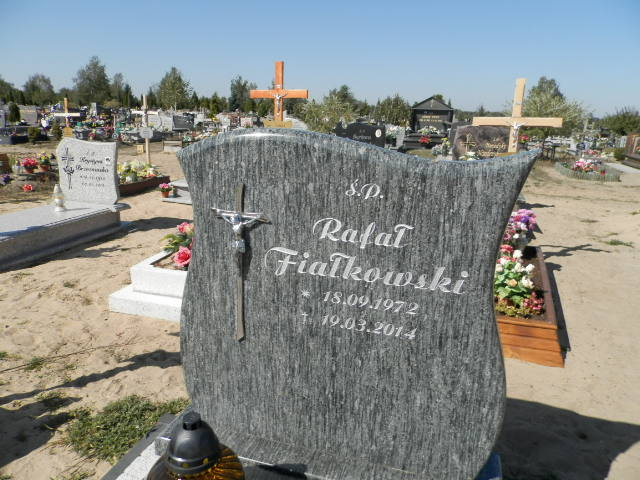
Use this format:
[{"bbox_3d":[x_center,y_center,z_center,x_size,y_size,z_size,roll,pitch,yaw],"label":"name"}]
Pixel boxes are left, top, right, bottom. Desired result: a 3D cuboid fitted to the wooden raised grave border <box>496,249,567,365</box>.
[{"bbox_3d":[1.267,0.341,3.725,0.950,0.250,1.945,7,16,17],"label":"wooden raised grave border"}]

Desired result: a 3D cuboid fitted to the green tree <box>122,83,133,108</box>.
[{"bbox_3d":[-24.222,-17.777,58.542,1.192,4.121,1.133,-4,16,-21],"label":"green tree"}]

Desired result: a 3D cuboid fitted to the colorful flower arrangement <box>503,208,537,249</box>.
[{"bbox_3d":[1.904,-0.100,4.410,0.360,0.380,0.340,7,16,17],"label":"colorful flower arrangement"}]

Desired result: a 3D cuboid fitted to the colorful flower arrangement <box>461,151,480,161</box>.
[{"bbox_3d":[3.369,-1.869,10.347,0.450,0.280,0.360,7,16,17],"label":"colorful flower arrangement"}]

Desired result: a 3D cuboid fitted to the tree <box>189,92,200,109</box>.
[{"bbox_3d":[-14.983,-16.071,55.404,1.357,3.071,1.289,-2,16,-15],"label":"tree"}]

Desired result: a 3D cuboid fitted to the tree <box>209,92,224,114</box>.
[{"bbox_3d":[-10.312,-13.131,46.258,1.587,3.111,1.587,2,15,0],"label":"tree"}]

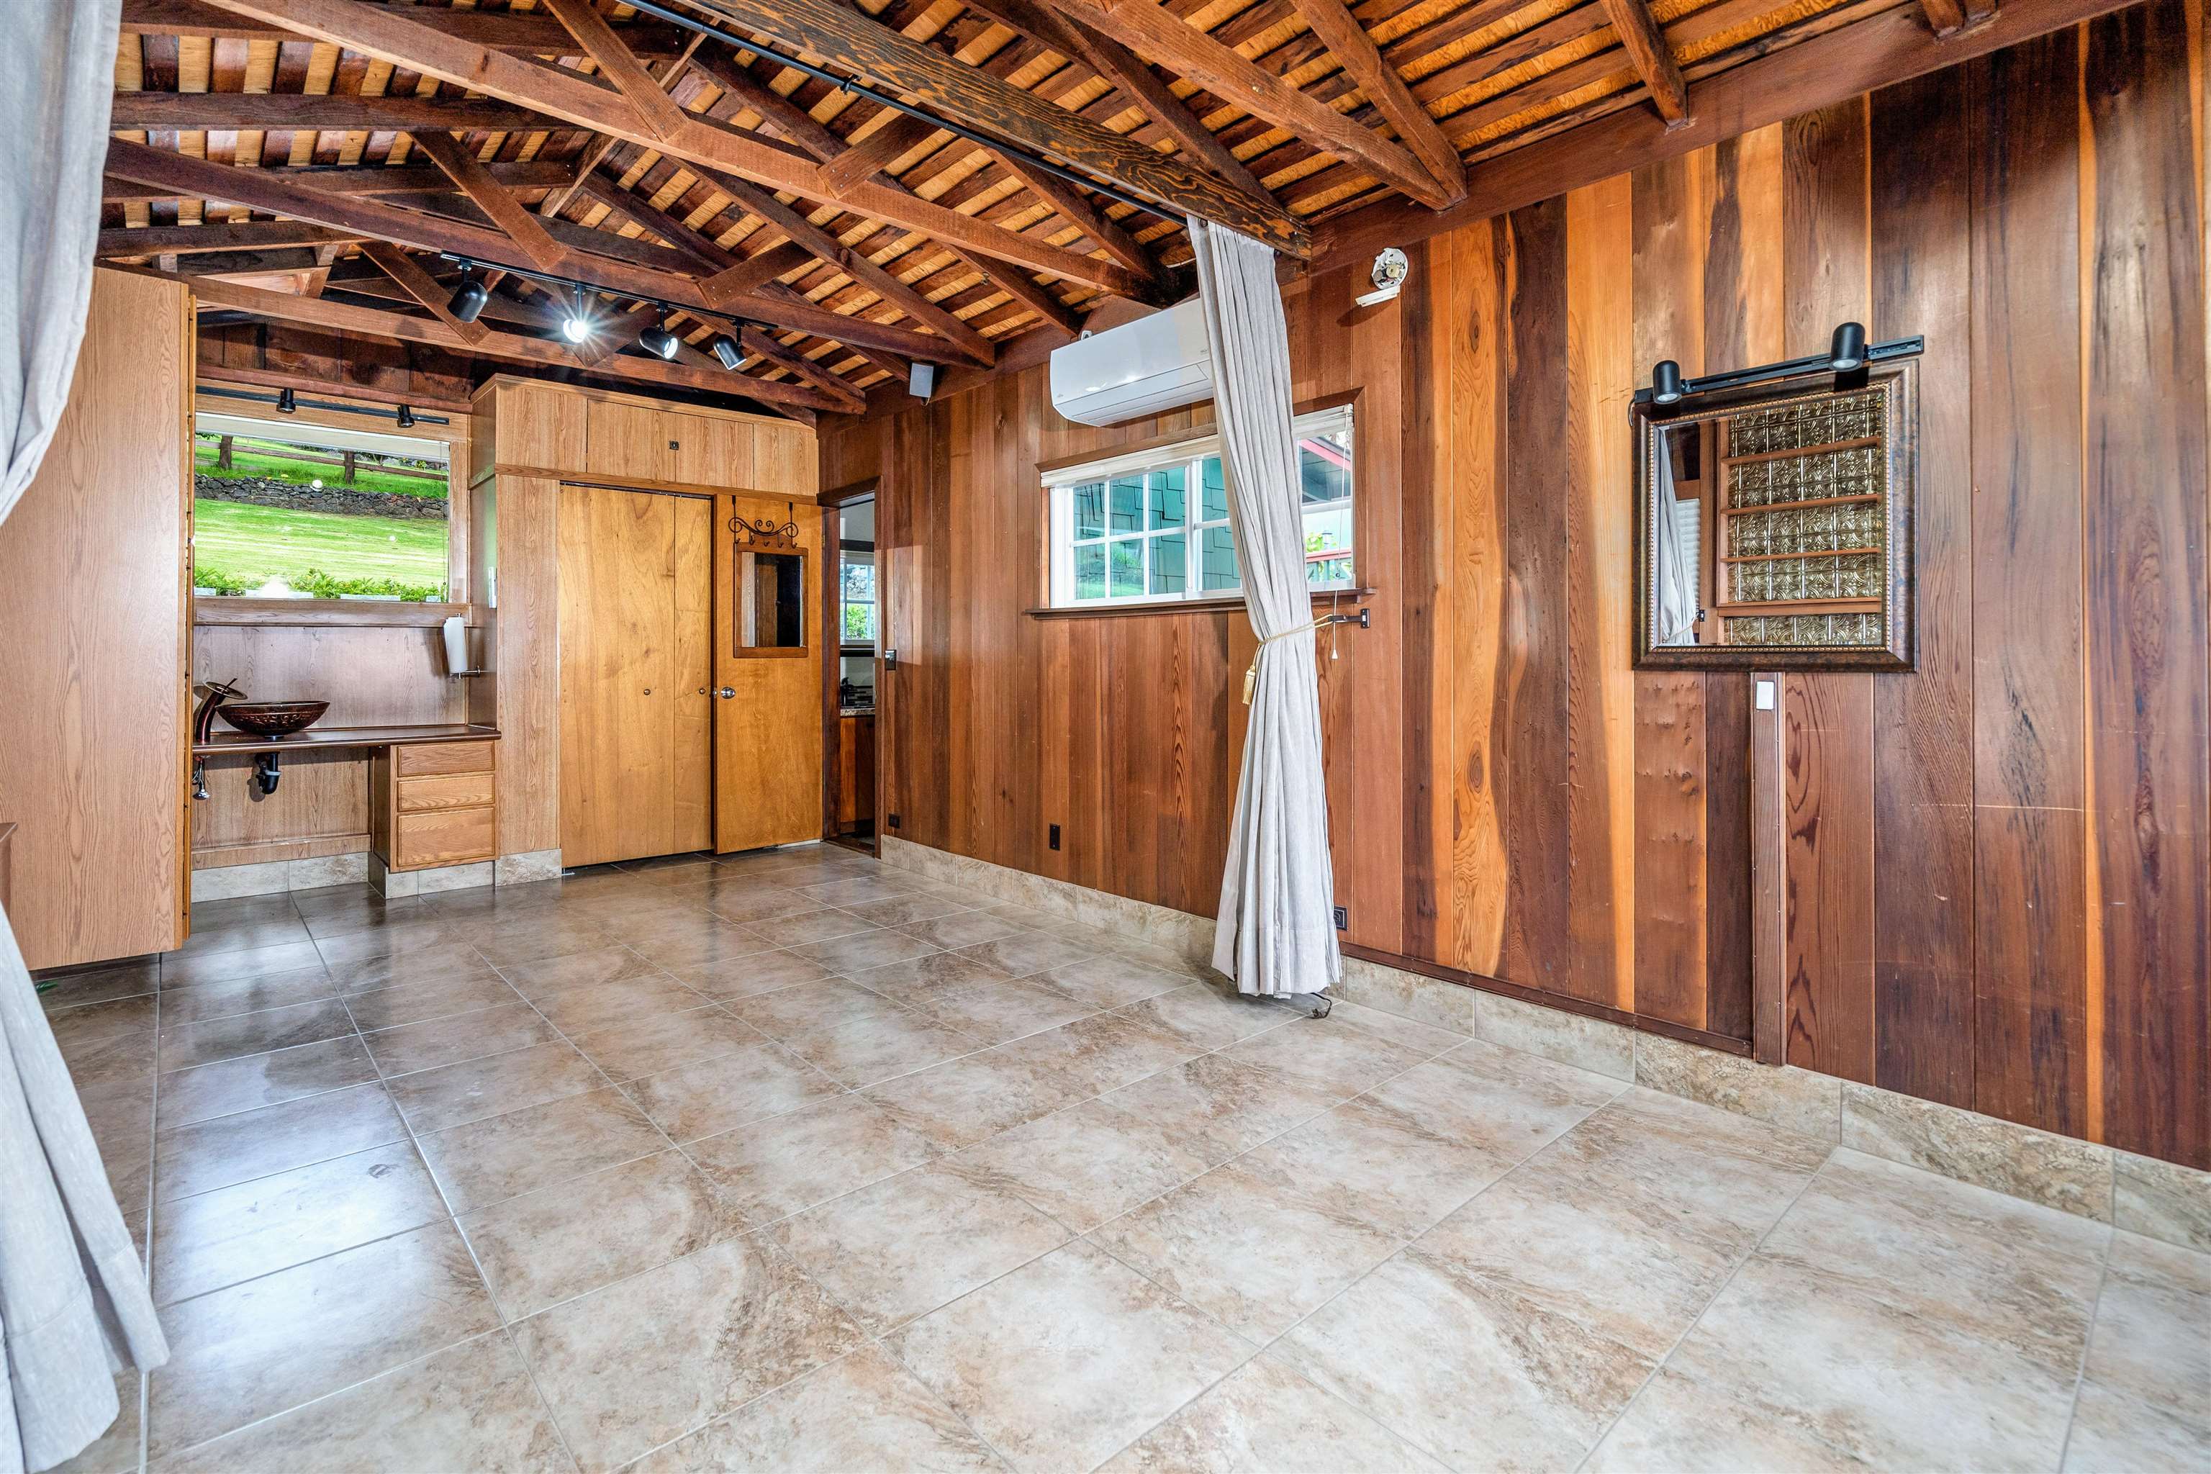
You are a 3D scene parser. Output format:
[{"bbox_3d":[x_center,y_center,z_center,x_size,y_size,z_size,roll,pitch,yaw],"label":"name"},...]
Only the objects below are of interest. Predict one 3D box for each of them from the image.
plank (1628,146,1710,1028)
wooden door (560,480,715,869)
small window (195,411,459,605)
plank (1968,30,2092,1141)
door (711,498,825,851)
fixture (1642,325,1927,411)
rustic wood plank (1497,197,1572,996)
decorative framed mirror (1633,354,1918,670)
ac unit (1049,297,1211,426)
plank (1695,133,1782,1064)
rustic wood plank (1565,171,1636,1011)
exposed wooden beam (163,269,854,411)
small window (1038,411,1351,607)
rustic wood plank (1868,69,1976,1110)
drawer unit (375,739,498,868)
[{"bbox_3d":[1.498,-0.380,2.609,0.025,2.289,0.174,-1,1,-42],"label":"plank"},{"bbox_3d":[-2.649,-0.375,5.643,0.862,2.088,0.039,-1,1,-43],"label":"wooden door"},{"bbox_3d":[-3.900,-1.108,4.913,1.060,0.870,0.070,-1,1,-42],"label":"small window"},{"bbox_3d":[1.963,-0.335,2.093,0.025,2.289,0.171,-1,1,-42],"label":"plank"},{"bbox_3d":[-2.020,-0.371,5.902,0.650,2.081,0.039,-1,1,-43],"label":"door"},{"bbox_3d":[1.603,-0.926,2.411,0.100,0.110,0.608,-1,1,-42],"label":"fixture"},{"bbox_3d":[1.215,-0.388,2.775,0.022,2.205,0.187,-1,1,-43],"label":"rustic wood plank"},{"bbox_3d":[1.622,-0.528,2.434,0.040,0.732,0.602,-1,1,-42],"label":"decorative framed mirror"},{"bbox_3d":[0.153,-1.416,3.748,0.220,0.295,0.863,-1,1,-43],"label":"ac unit"},{"bbox_3d":[1.613,-0.369,2.481,0.025,2.289,0.170,-1,1,-42],"label":"plank"},{"bbox_3d":[1.379,-0.391,2.740,0.025,2.289,0.179,-1,1,-42],"label":"rustic wood plank"},{"bbox_3d":[-2.553,-1.781,4.564,3.150,0.105,0.050,-5,6,-42],"label":"exposed wooden beam"},{"bbox_3d":[0.282,-0.825,3.821,0.090,0.595,1.565,-1,1,-43],"label":"small window"},{"bbox_3d":[1.792,-0.322,2.149,0.022,2.215,0.170,-1,1,-43],"label":"rustic wood plank"},{"bbox_3d":[-3.397,0.314,4.989,0.436,0.594,0.521,-1,1,-42],"label":"drawer unit"}]

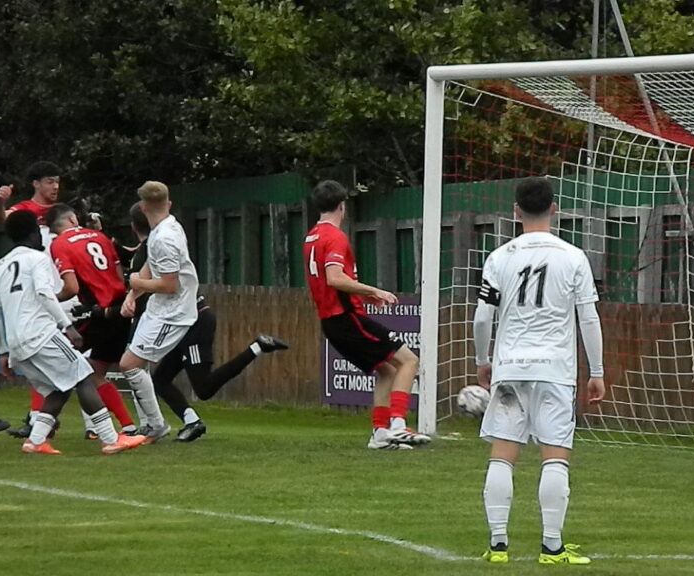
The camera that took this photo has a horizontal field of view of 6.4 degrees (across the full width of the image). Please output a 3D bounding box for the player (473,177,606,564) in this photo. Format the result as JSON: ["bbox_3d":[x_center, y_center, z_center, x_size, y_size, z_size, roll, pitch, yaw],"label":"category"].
[{"bbox_3d":[0.896,0.382,28.700,0.600,1.790,0.400,1,0,3],"label":"player"}]

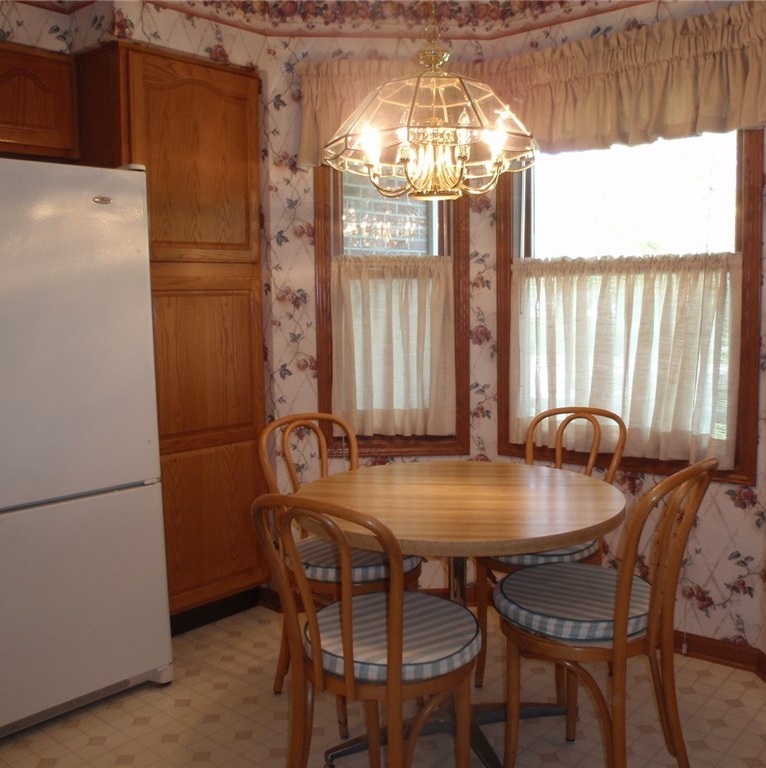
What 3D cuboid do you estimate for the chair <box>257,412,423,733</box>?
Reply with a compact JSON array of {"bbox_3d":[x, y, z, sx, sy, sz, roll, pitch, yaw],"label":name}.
[{"bbox_3d":[-0.110,0.556,2.558,0.410,0.885,0.465,-5,7,-37],"label":"chair"}]

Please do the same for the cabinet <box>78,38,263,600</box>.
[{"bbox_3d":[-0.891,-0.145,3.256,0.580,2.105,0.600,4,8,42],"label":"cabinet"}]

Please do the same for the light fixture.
[{"bbox_3d":[0.126,-0.718,2.169,0.575,0.468,0.575,-1,6,0],"label":"light fixture"}]

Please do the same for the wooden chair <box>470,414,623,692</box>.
[{"bbox_3d":[0.530,0.535,2.660,0.410,0.885,0.465,4,7,39],"label":"wooden chair"}]

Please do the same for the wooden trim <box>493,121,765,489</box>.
[{"bbox_3d":[0.858,-0.353,2.976,1.010,1.320,0.100,4,8,42],"label":"wooden trim"}]

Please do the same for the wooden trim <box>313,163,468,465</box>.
[{"bbox_3d":[0.042,-0.372,3.338,0.612,1.330,0.070,-1,6,-2],"label":"wooden trim"}]

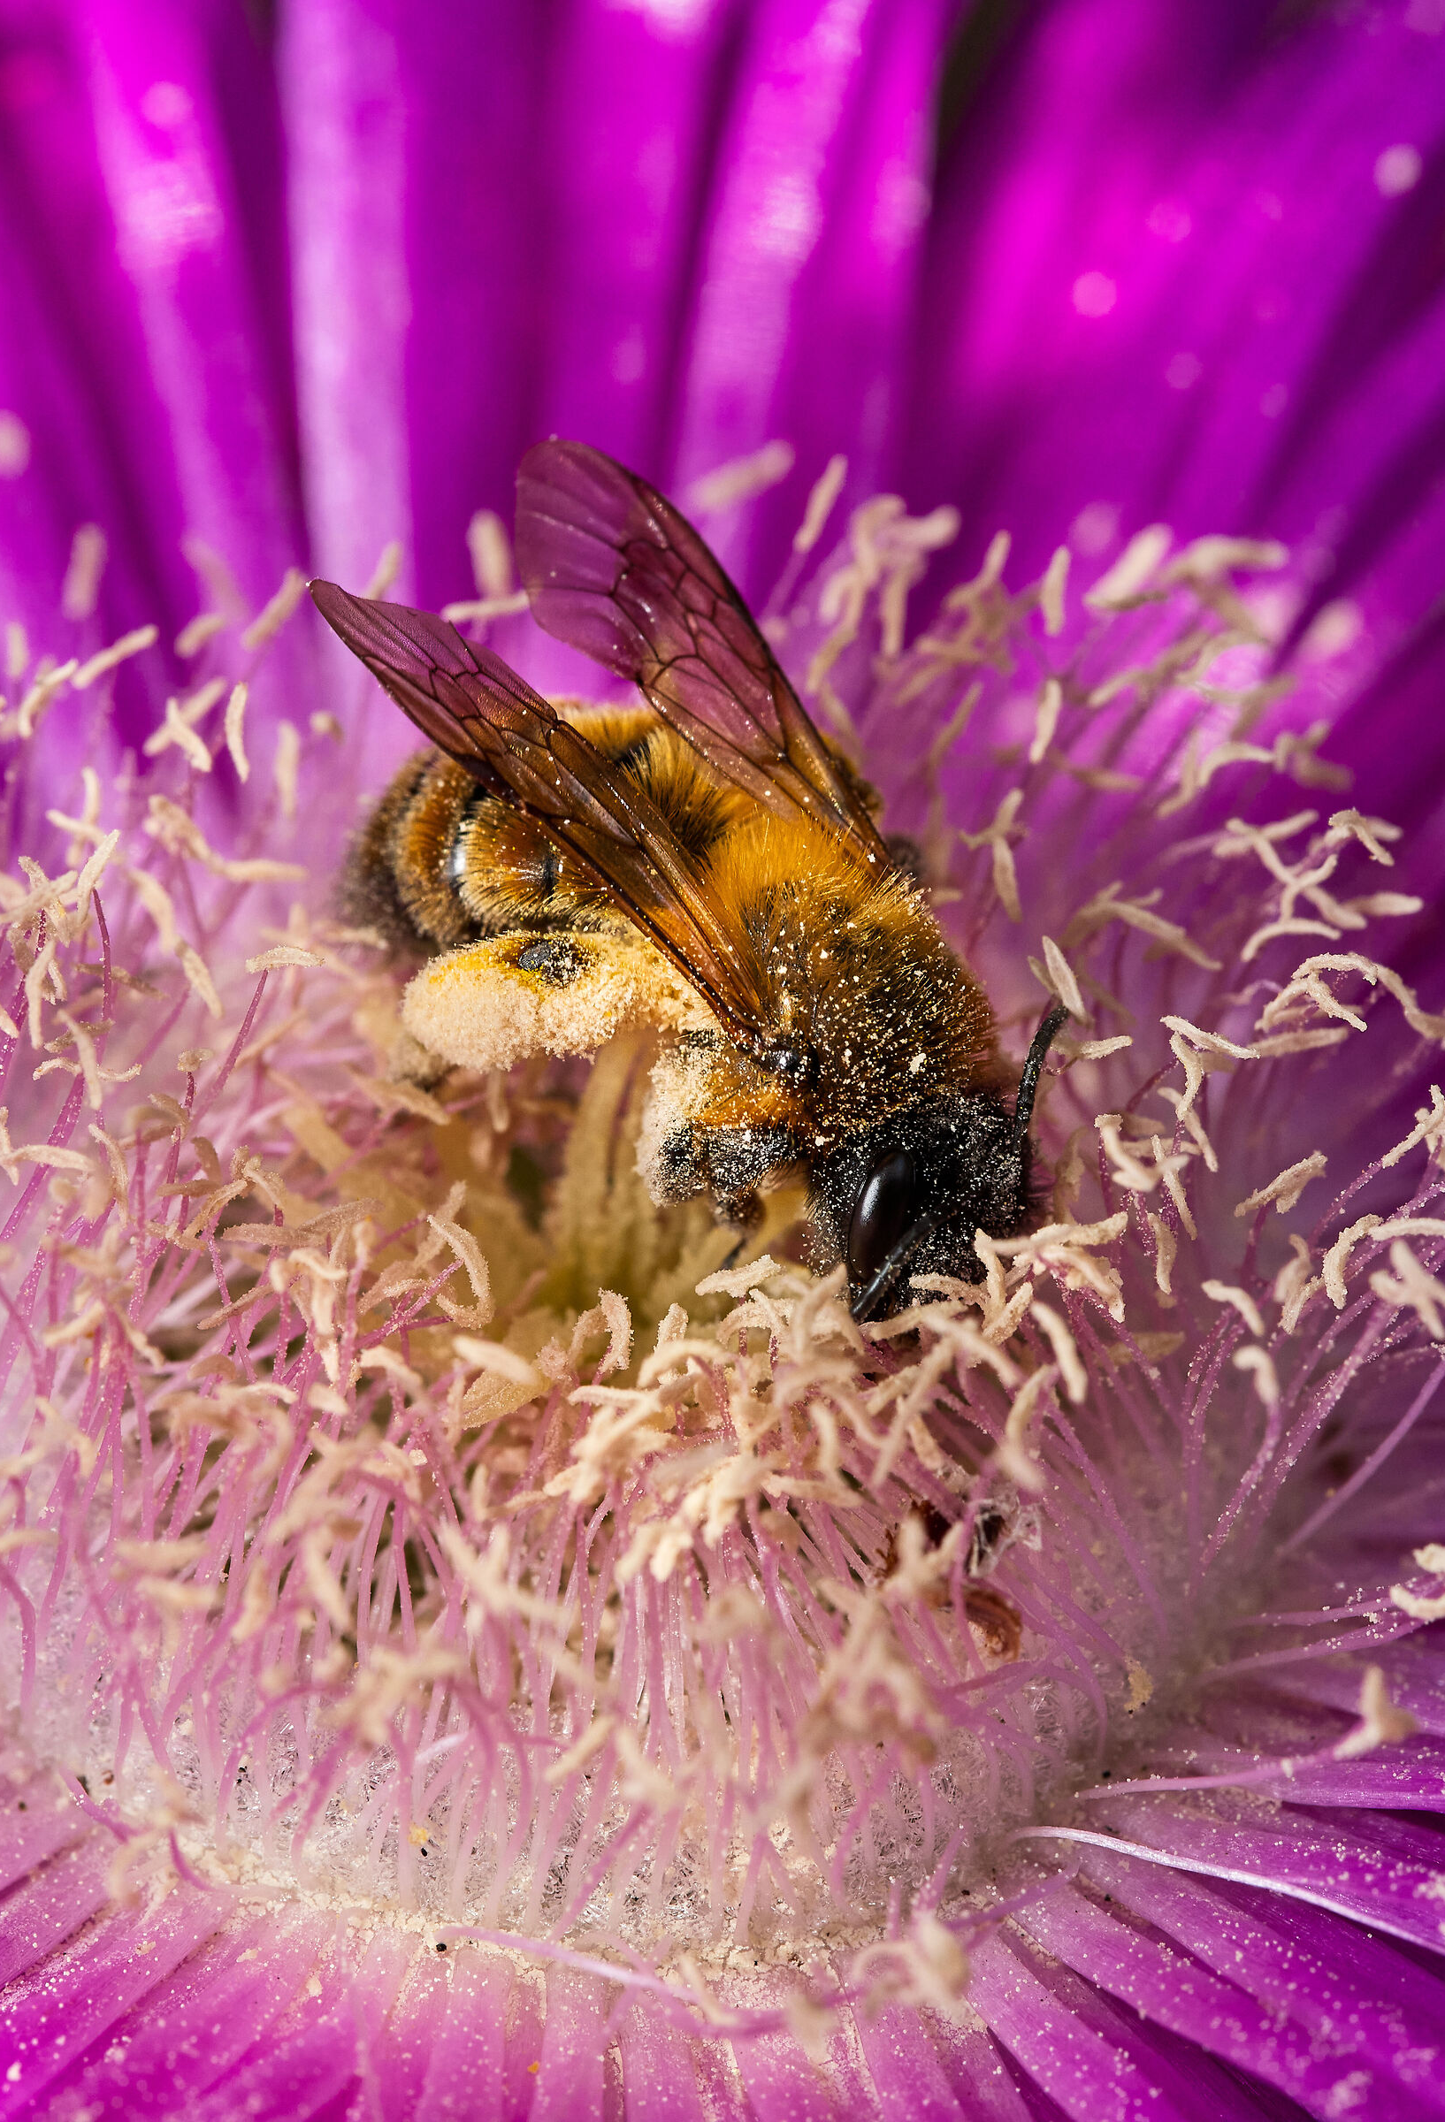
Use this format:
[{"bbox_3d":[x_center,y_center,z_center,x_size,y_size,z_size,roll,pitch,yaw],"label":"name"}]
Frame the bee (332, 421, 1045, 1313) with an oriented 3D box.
[{"bbox_3d":[-0.001,-0.002,0.114,0.015,0.006,0.007,43,53,7],"label":"bee"}]

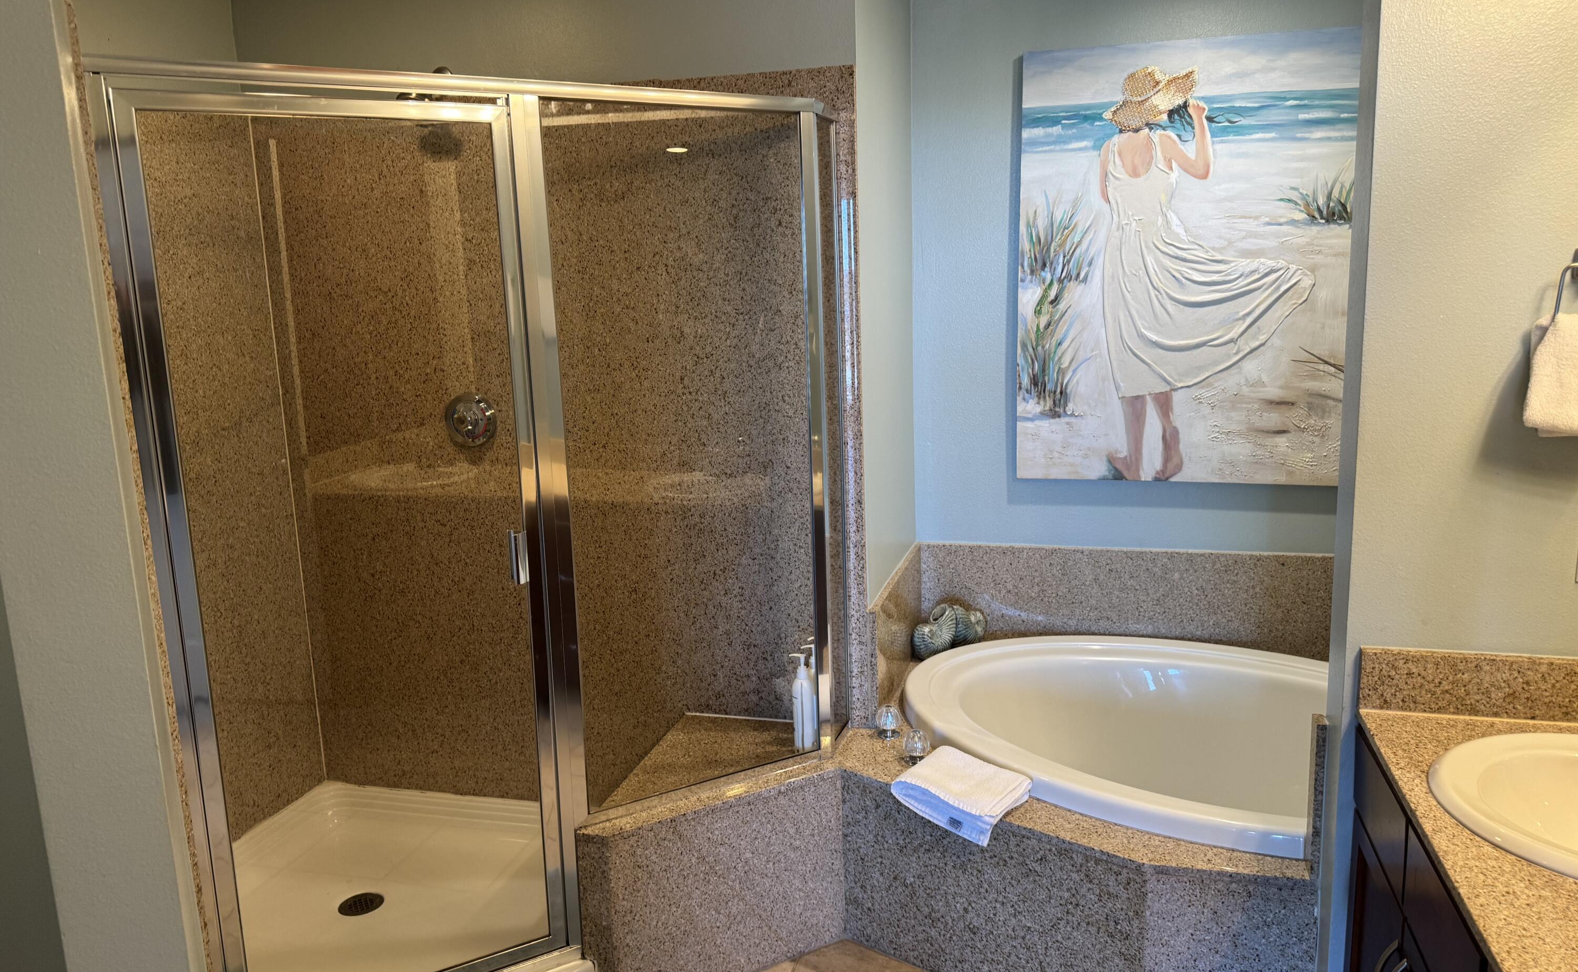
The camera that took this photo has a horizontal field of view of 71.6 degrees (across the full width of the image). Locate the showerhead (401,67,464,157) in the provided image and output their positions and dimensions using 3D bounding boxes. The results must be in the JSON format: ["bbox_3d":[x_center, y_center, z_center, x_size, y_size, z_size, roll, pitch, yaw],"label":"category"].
[{"bbox_3d":[-0.906,-0.968,2.707,0.110,0.170,0.200,1,12,16],"label":"showerhead"}]

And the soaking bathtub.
[{"bbox_3d":[0.994,0.803,2.788,1.500,0.480,1.110,1,12,16],"label":"soaking bathtub"}]

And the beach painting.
[{"bbox_3d":[1.126,-0.613,3.099,0.920,1.225,0.040,1,12,16],"label":"beach painting"}]

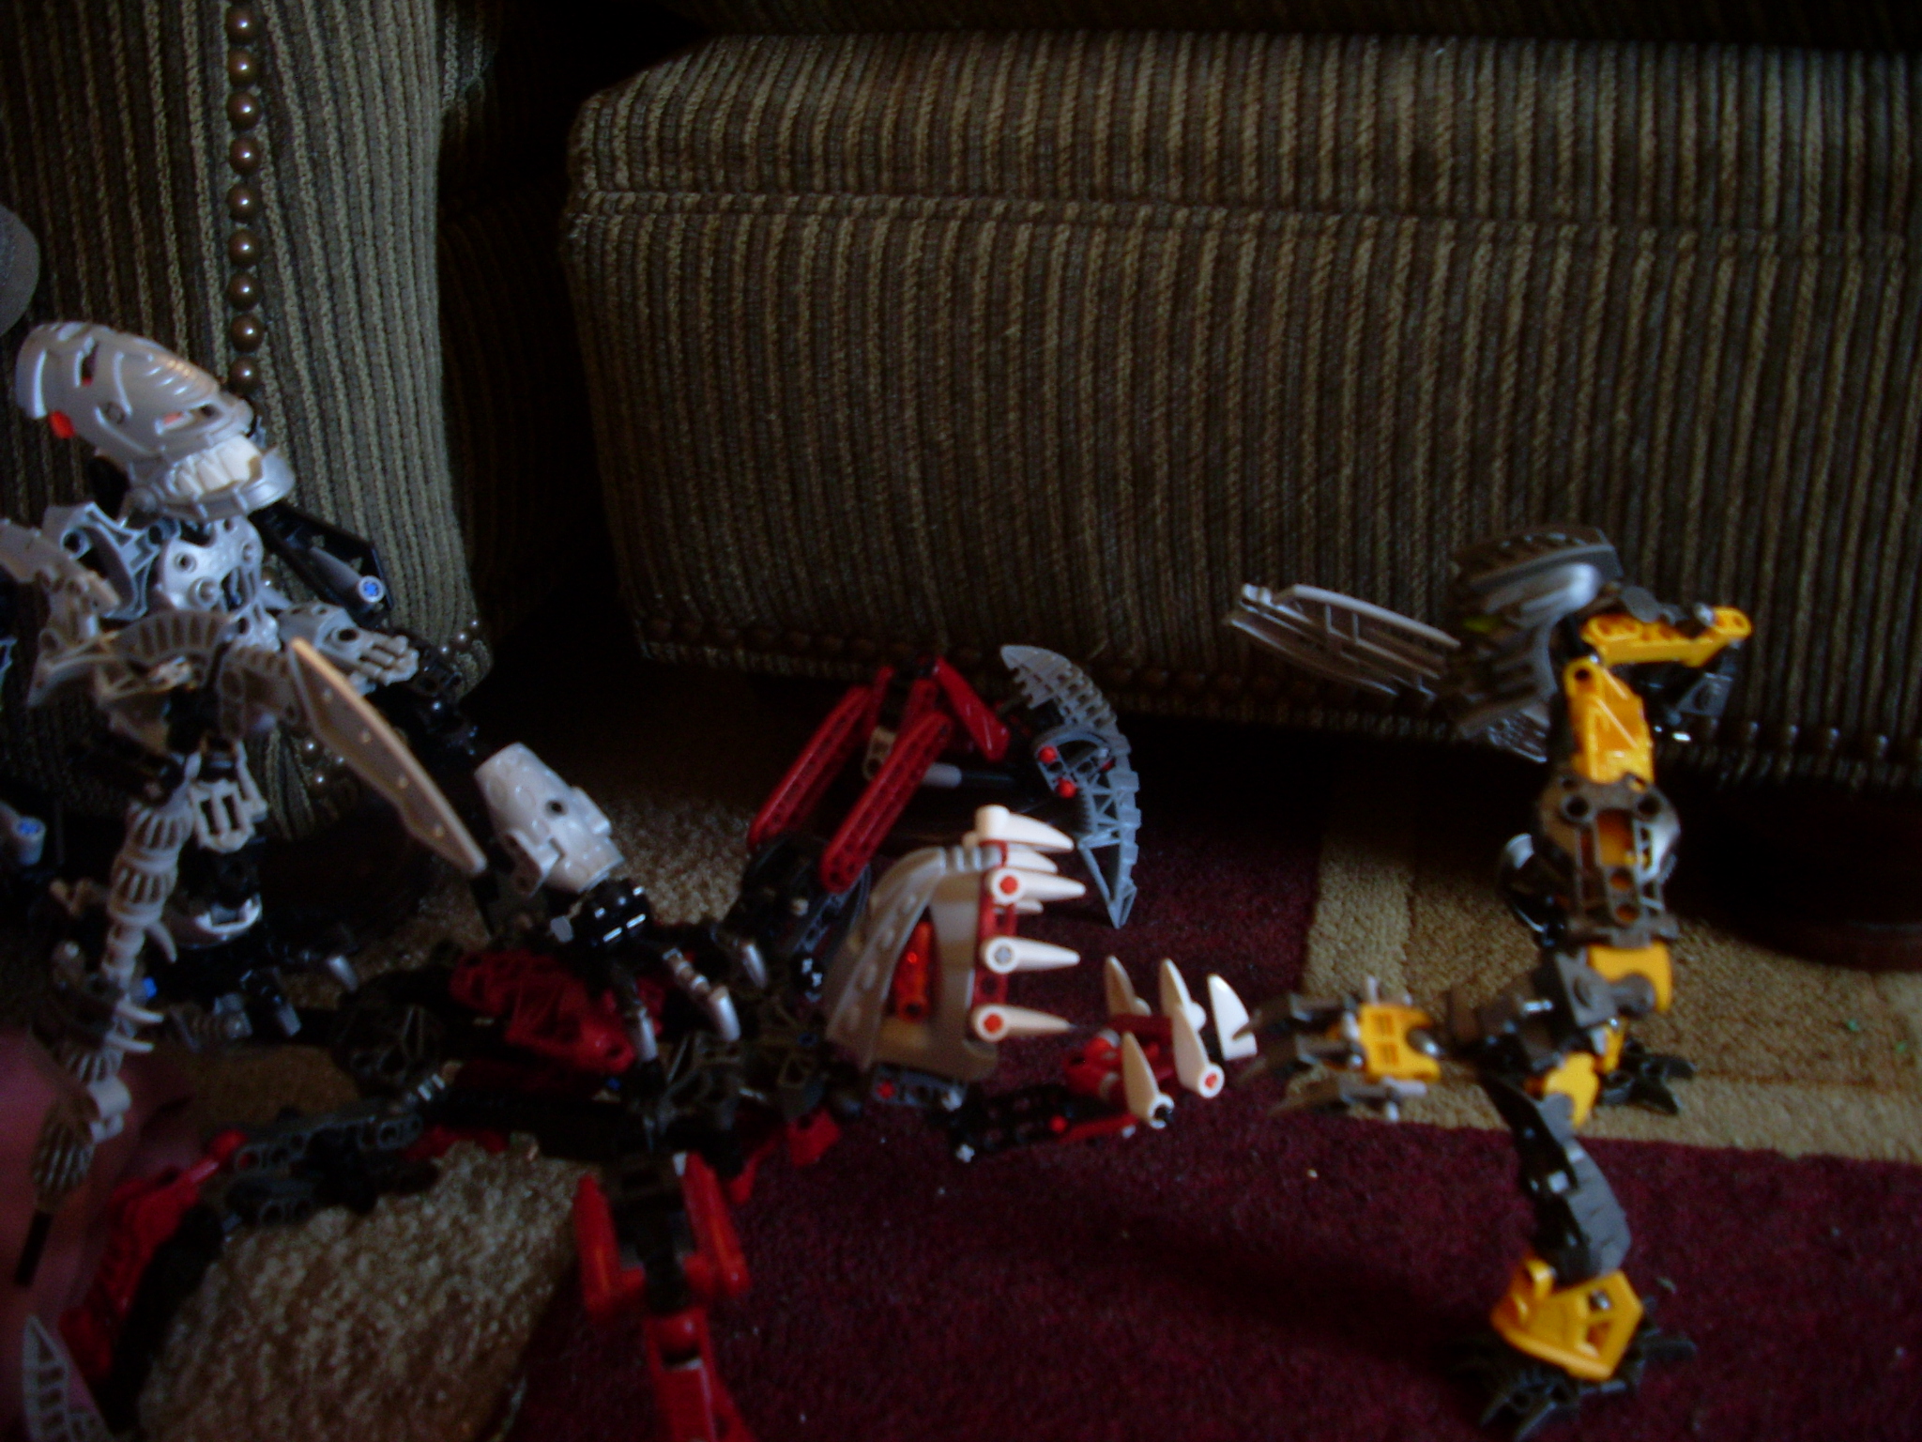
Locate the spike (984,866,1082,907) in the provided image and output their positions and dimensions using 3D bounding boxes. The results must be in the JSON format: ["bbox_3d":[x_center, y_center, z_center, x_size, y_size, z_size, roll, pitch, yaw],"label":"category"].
[{"bbox_3d":[0.018,0.038,0.486,0.023,0.008,0.008,4,-2,-9],"label":"spike"}]

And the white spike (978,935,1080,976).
[{"bbox_3d":[0.017,0.055,0.489,0.023,0.008,0.008,5,-2,-9],"label":"white spike"}]

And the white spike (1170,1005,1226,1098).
[{"bbox_3d":[0.053,0.075,0.483,0.008,0.023,0.008,-33,36,-31],"label":"white spike"}]

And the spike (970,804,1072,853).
[{"bbox_3d":[0.015,0.025,0.487,0.023,0.008,0.008,8,4,-4],"label":"spike"}]

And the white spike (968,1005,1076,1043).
[{"bbox_3d":[0.015,0.071,0.492,0.023,0.008,0.008,5,-2,-7],"label":"white spike"}]

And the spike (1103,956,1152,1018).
[{"bbox_3d":[0.039,0.066,0.508,0.008,0.023,0.008,6,28,34],"label":"spike"}]

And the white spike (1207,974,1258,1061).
[{"bbox_3d":[0.063,0.068,0.490,0.008,0.023,0.008,-16,25,-9],"label":"white spike"}]

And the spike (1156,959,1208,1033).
[{"bbox_3d":[0.052,0.066,0.502,0.008,0.023,0.008,5,26,35],"label":"spike"}]

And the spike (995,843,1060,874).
[{"bbox_3d":[0.011,0.033,0.503,0.023,0.008,0.008,7,21,0],"label":"spike"}]

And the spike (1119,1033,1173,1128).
[{"bbox_3d":[0.041,0.081,0.477,0.008,0.023,0.008,-31,33,-31],"label":"spike"}]

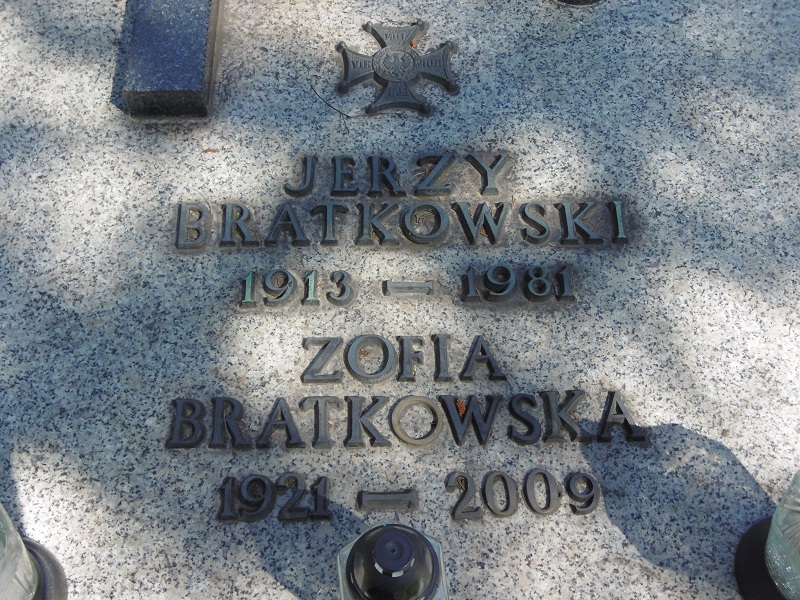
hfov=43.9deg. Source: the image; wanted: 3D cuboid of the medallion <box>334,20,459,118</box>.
[{"bbox_3d":[-0.003,-0.260,1.102,0.131,0.013,0.131,-1,61,-2],"label":"medallion"}]

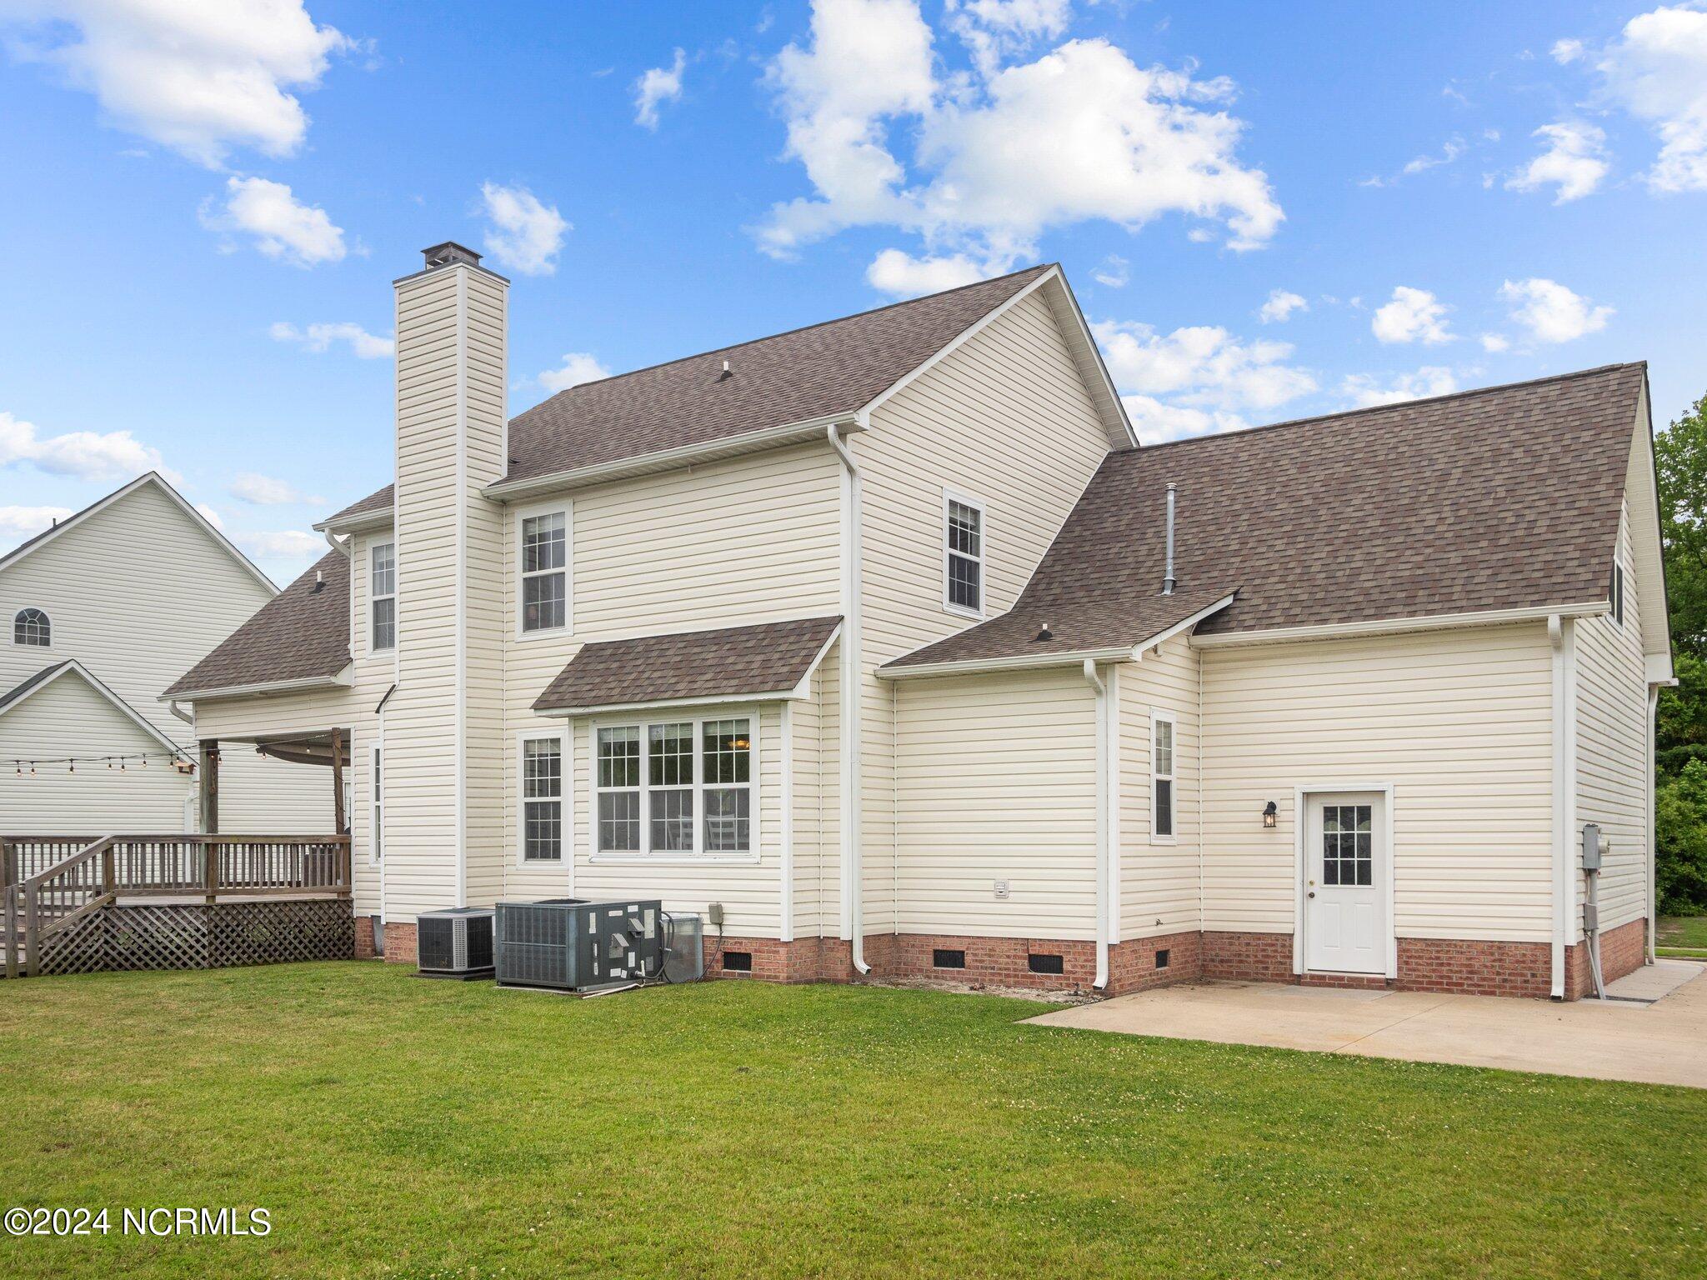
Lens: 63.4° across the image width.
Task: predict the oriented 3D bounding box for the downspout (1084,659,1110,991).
[{"bbox_3d":[2.502,1.923,14.268,0.120,3.420,0.360,-3,-6,34],"label":"downspout"}]

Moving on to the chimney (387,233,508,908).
[{"bbox_3d":[-5.372,-0.771,18.281,1.552,8.989,0.808,-3,-6,34],"label":"chimney"}]

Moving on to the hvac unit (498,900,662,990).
[{"bbox_3d":[-2.943,3.252,14.863,1.200,0.882,1.270,-3,-6,34],"label":"hvac unit"}]

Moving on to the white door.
[{"bbox_3d":[5.522,2.719,15.469,0.887,2.031,0.090,-3,-6,34],"label":"white door"}]

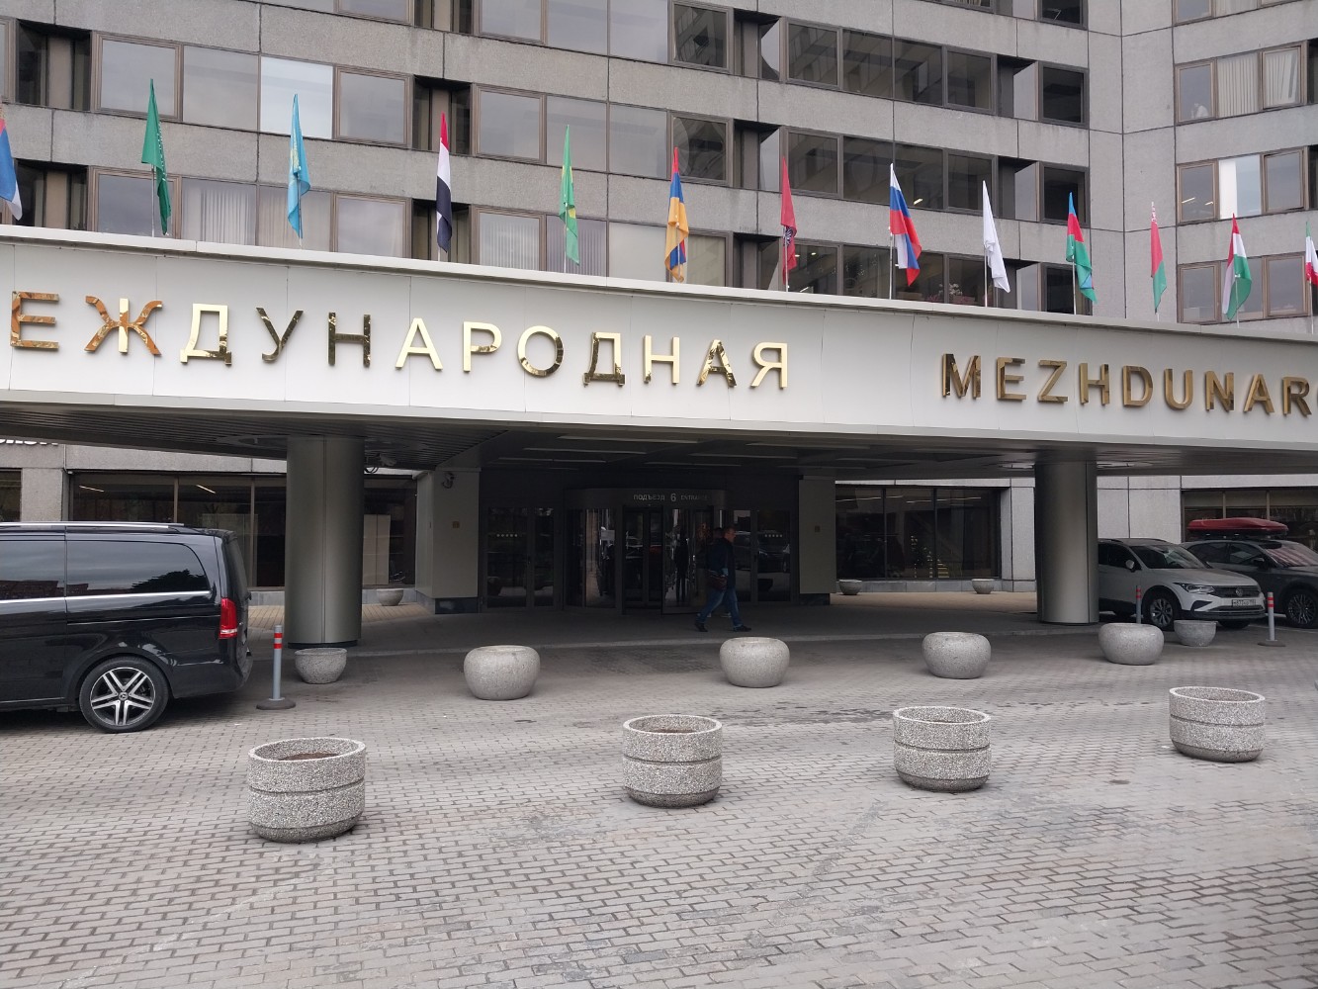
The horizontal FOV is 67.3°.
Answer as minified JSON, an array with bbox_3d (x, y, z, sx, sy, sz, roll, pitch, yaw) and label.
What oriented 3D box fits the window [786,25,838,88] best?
[{"bbox_3d":[4.274,-12.243,27.648,1.507,1.488,0.150,1,-2,-18],"label":"window"}]

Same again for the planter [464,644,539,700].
[{"bbox_3d":[-1.773,1.983,11.156,0.840,0.542,0.840,1,-2,-18],"label":"planter"}]

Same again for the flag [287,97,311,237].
[{"bbox_3d":[-4.355,-3.965,11.980,0.250,1.755,0.200,1,-2,-17],"label":"flag"}]

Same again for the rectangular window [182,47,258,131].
[{"bbox_3d":[-10.139,-9.357,22.887,1.577,1.650,0.150,1,-2,-18],"label":"rectangular window"}]

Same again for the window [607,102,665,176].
[{"bbox_3d":[-0.546,-9.196,25.780,1.570,1.802,0.120,1,-2,-17],"label":"window"}]

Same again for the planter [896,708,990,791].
[{"bbox_3d":[2.112,1.898,7.394,0.698,0.502,0.698,0,-2,0],"label":"planter"}]

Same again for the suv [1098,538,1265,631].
[{"bbox_3d":[9.488,1.726,19.481,1.850,1.675,4.510,1,-2,-19],"label":"suv"}]

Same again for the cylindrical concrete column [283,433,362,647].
[{"bbox_3d":[-5.216,0.740,15.487,1.135,3.189,1.135,1,-2,-17],"label":"cylindrical concrete column"}]

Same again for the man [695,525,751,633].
[{"bbox_3d":[1.091,1.438,16.913,0.915,1.780,0.550,0,-2,0],"label":"man"}]

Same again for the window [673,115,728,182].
[{"bbox_3d":[1.071,-9.101,26.076,1.530,1.570,0.120,1,-2,-18],"label":"window"}]

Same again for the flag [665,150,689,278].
[{"bbox_3d":[0.231,-3.690,13.040,0.320,1.760,0.260,1,-2,-18],"label":"flag"}]

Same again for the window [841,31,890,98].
[{"bbox_3d":[6.383,-13.162,30.242,1.685,1.945,0.150,1,-2,-18],"label":"window"}]

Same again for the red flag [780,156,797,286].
[{"bbox_3d":[1.768,-3.740,13.542,0.260,1.720,0.240,1,-2,-18],"label":"red flag"}]

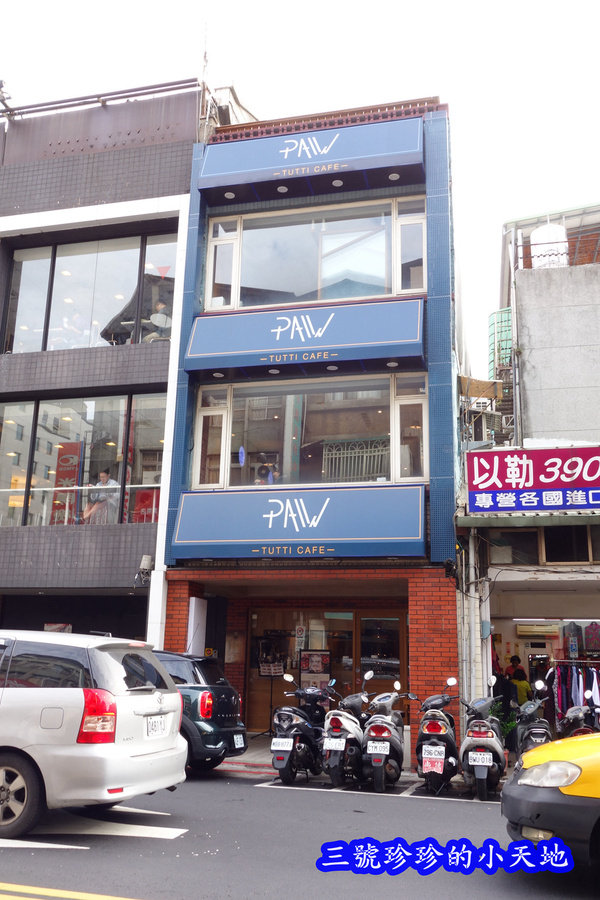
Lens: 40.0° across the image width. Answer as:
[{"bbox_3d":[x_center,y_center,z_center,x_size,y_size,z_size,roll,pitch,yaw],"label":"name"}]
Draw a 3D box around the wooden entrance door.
[{"bbox_3d":[1.499,4.167,15.434,0.990,2.270,0.100,-2,-14,14],"label":"wooden entrance door"}]

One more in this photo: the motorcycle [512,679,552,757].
[{"bbox_3d":[2.819,3.445,9.860,0.600,1.280,1.750,-1,-14,11],"label":"motorcycle"}]

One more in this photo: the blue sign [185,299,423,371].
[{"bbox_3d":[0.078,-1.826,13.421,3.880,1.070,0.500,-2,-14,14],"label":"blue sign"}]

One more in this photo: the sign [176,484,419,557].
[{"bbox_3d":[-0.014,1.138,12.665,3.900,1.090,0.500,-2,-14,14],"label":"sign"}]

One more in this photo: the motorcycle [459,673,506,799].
[{"bbox_3d":[2.233,3.466,10.007,0.640,1.290,1.800,-3,-15,17],"label":"motorcycle"}]

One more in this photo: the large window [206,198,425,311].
[{"bbox_3d":[0.225,-3.362,14.192,3.900,1.810,0.140,-2,-14,14],"label":"large window"}]

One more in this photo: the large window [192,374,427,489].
[{"bbox_3d":[0.145,-0.287,13.425,3.900,1.810,0.140,-2,-14,14],"label":"large window"}]

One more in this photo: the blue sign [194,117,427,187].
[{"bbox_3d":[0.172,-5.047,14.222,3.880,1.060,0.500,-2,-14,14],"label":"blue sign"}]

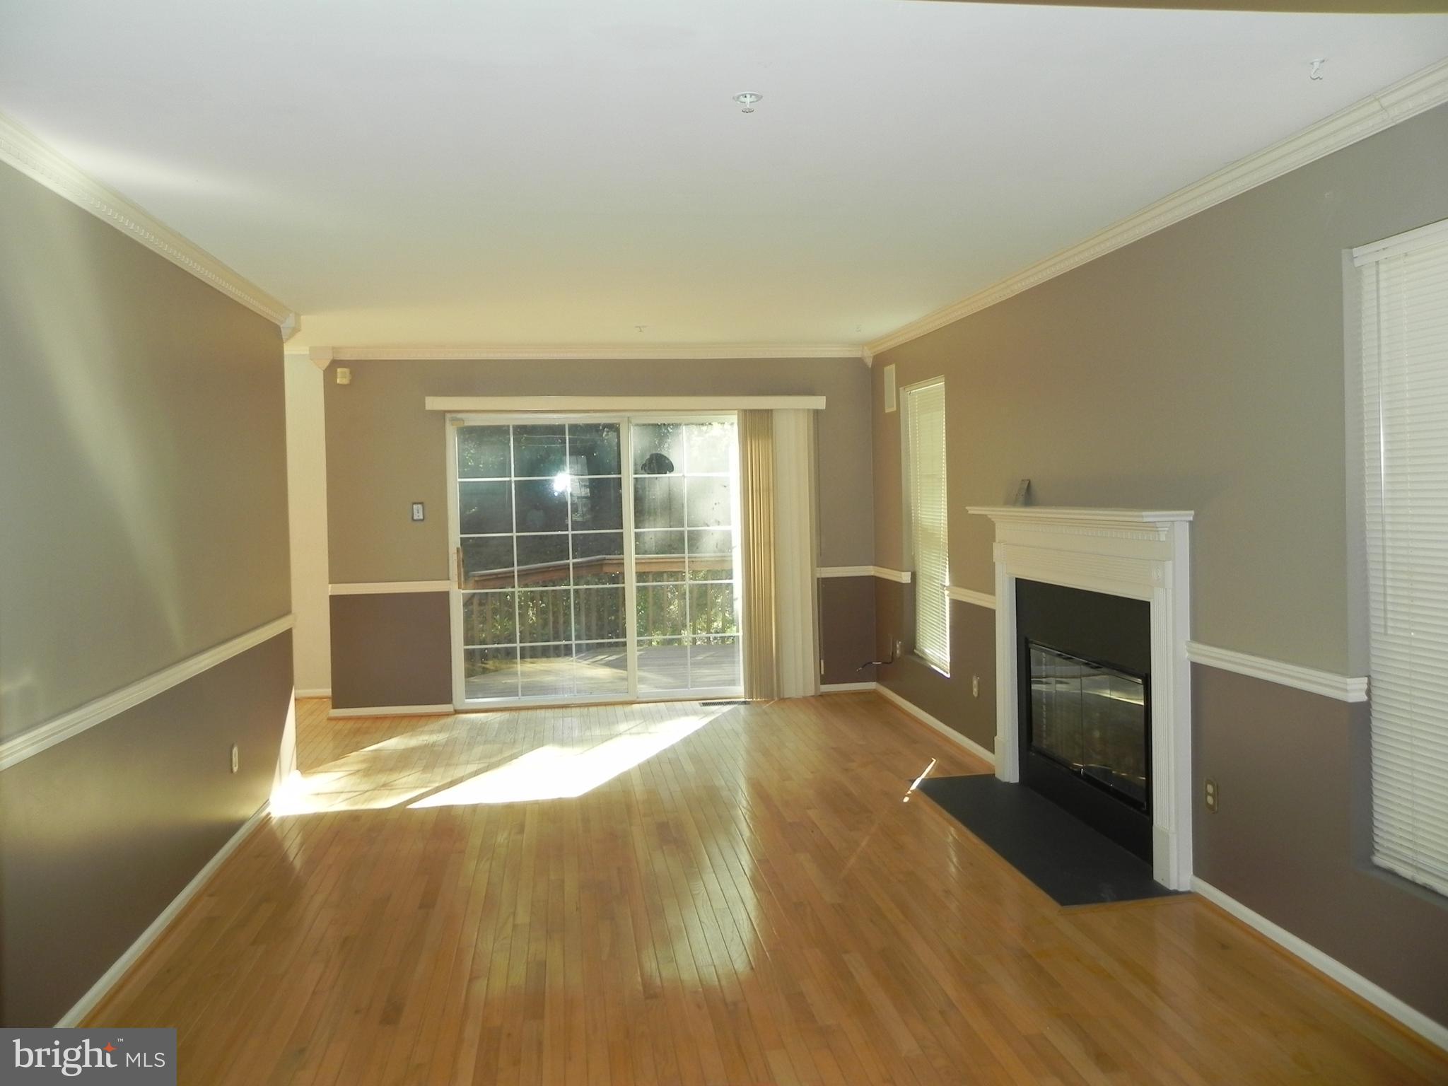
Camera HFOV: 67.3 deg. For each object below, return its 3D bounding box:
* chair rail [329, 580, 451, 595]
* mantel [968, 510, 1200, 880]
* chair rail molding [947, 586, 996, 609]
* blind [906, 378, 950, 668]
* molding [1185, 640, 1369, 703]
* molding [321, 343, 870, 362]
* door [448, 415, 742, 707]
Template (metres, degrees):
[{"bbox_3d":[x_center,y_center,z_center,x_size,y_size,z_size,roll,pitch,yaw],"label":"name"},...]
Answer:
[{"bbox_3d":[-2.211,0.295,7.212,0.780,0.071,0.030,-2,3,-8],"label":"chair rail"},{"bbox_3d":[1.429,0.528,4.604,0.191,1.344,1.666,-2,3,-8],"label":"mantel"},{"bbox_3d":[1.333,0.284,5.801,0.036,0.071,0.820,-2,3,-8],"label":"chair rail molding"},{"bbox_3d":[1.276,-0.108,6.625,0.045,1.710,0.820,-2,3,-8],"label":"blind"},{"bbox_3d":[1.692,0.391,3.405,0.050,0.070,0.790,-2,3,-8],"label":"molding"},{"bbox_3d":[-0.807,-1.279,7.321,3.670,0.086,0.080,-2,3,-8],"label":"molding"},{"bbox_3d":[-0.728,0.107,7.455,2.215,1.990,0.120,-2,3,-8],"label":"door"}]

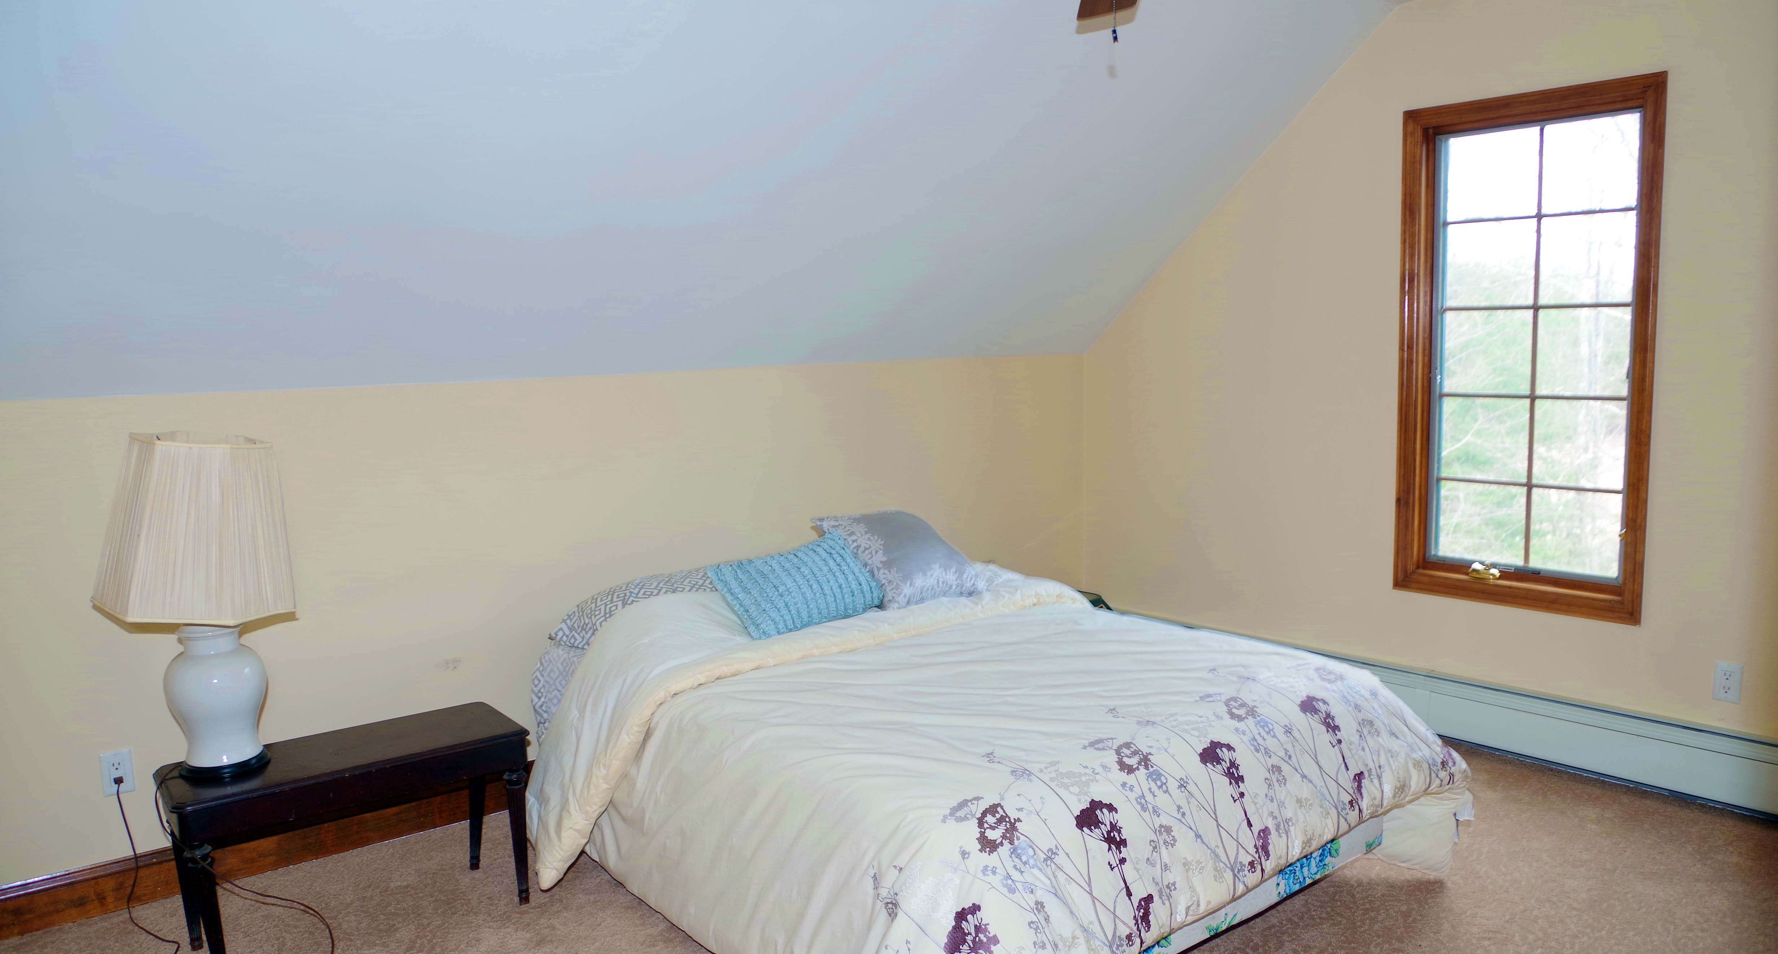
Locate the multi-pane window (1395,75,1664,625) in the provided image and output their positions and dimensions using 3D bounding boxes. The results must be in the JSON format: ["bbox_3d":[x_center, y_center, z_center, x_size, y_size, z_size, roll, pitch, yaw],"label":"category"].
[{"bbox_3d":[2.065,-0.397,3.881,0.080,1.665,0.800,-7,8,-38],"label":"multi-pane window"}]

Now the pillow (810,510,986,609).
[{"bbox_3d":[0.040,0.263,3.997,0.460,0.140,0.440,-5,43,-44],"label":"pillow"}]

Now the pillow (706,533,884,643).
[{"bbox_3d":[-0.284,0.335,3.714,0.510,0.120,0.310,-13,53,-40],"label":"pillow"}]

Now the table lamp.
[{"bbox_3d":[-1.645,0.311,2.853,0.420,0.810,0.385,-4,7,-21],"label":"table lamp"}]

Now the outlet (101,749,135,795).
[{"bbox_3d":[-2.043,0.785,3.136,0.070,0.115,0.010,-7,8,-38],"label":"outlet"}]

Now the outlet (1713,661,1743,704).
[{"bbox_3d":[2.470,0.605,3.484,0.010,0.115,0.070,-7,8,-38],"label":"outlet"}]

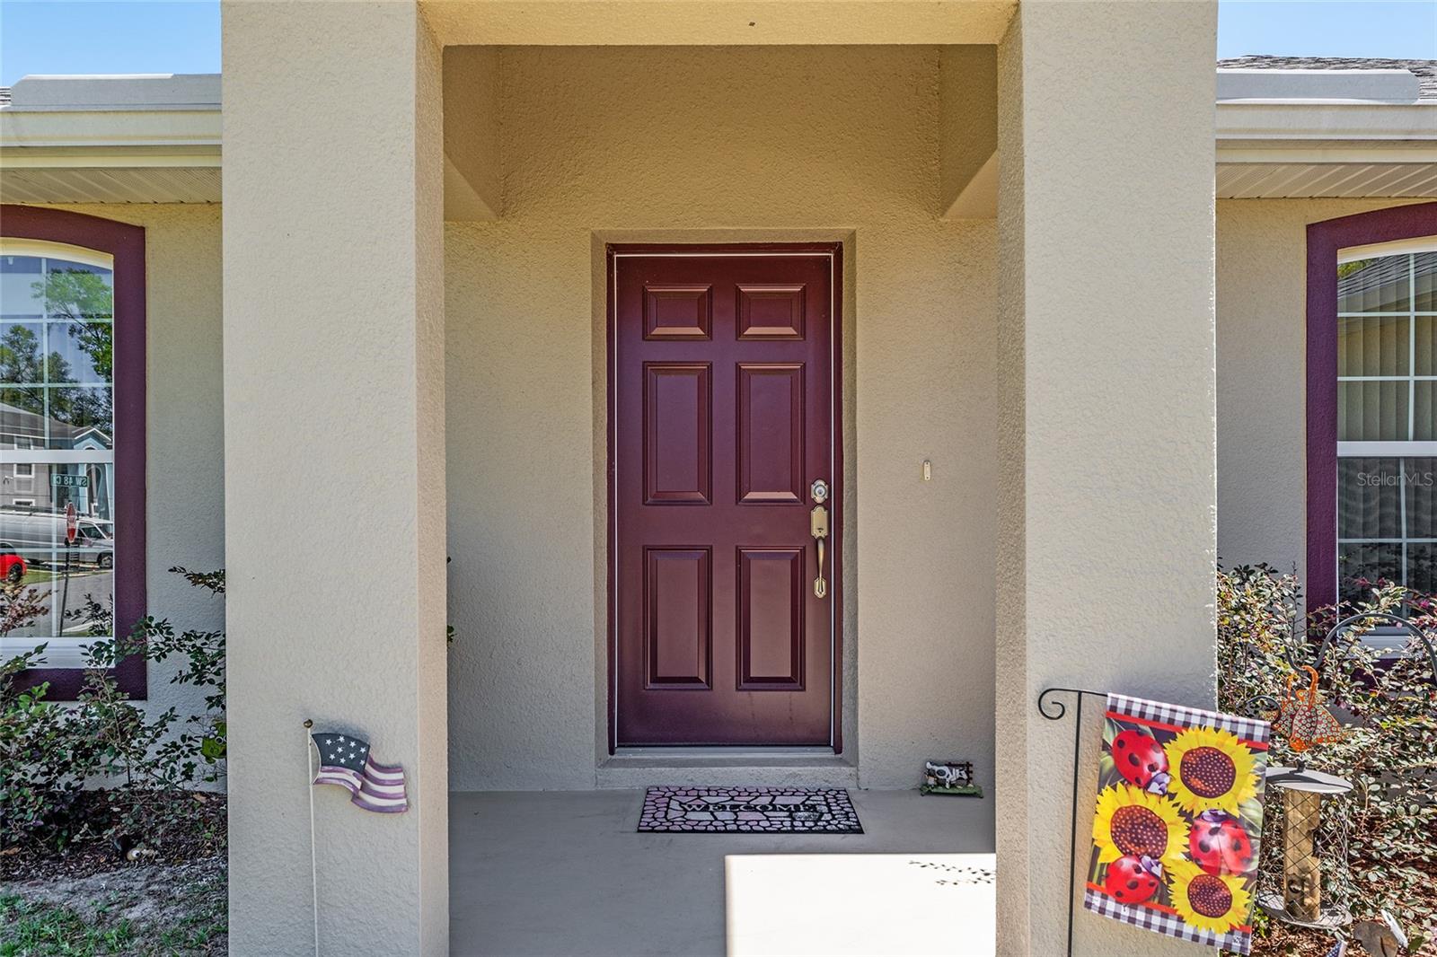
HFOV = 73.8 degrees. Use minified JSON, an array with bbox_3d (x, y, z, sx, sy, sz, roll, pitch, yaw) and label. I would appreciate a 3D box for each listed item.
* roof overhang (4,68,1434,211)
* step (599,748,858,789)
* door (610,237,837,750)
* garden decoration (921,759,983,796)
[{"bbox_3d":[0.000,-1.205,3.420,4.900,0.290,0.540,0,0,0],"label":"roof overhang"},{"bbox_3d":[0.037,1.147,3.790,1.010,0.095,0.220,0,0,0],"label":"step"},{"bbox_3d":[0.028,0.070,3.920,0.940,2.050,0.080,0,0,0],"label":"door"},{"bbox_3d":[0.888,1.133,3.645,0.230,0.125,0.085,0,0,5],"label":"garden decoration"}]

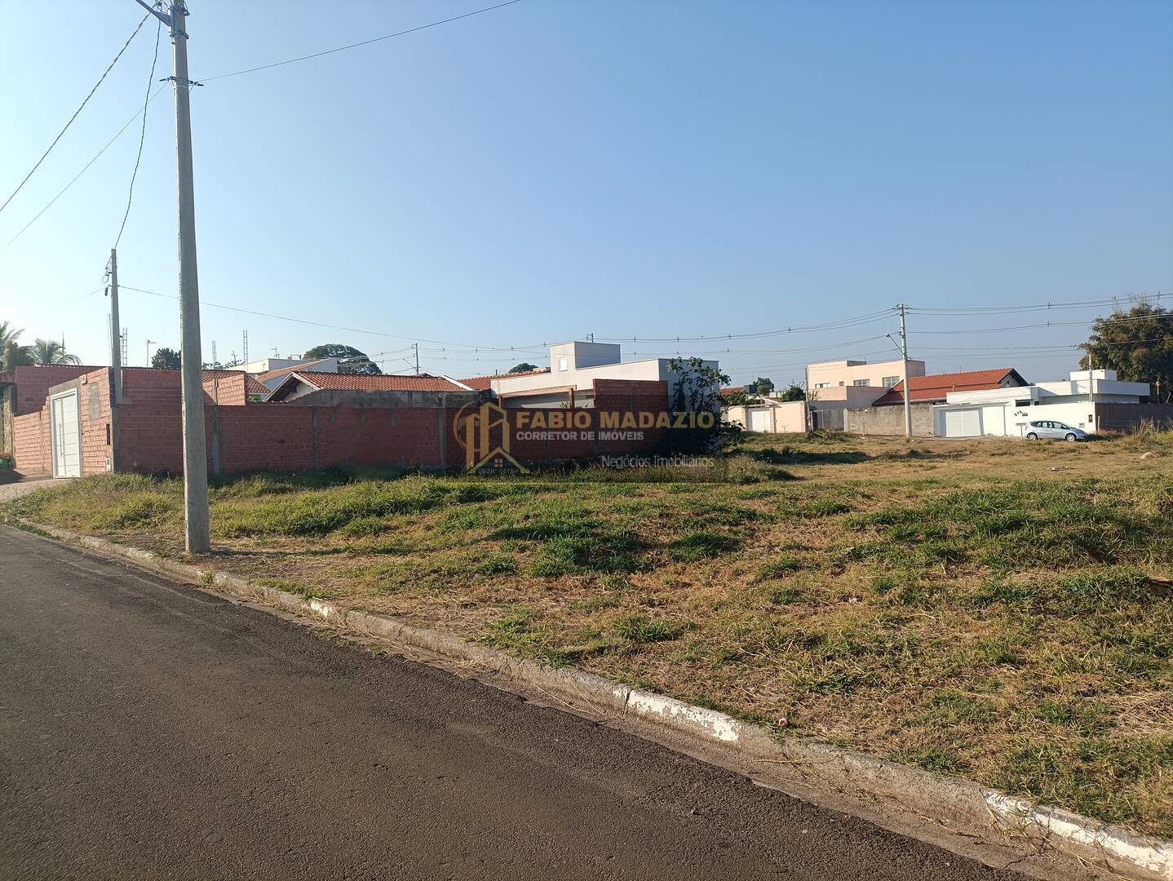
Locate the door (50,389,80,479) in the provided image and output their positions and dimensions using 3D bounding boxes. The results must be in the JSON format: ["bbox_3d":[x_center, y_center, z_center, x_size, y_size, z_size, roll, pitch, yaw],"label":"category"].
[{"bbox_3d":[-14.771,-0.166,23.986,0.120,2.429,2.923,-2,-1,-44],"label":"door"}]

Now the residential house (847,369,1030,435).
[{"bbox_3d":[33.527,-3.627,81.325,19.207,6.075,9.653,-2,-1,-44],"label":"residential house"}]

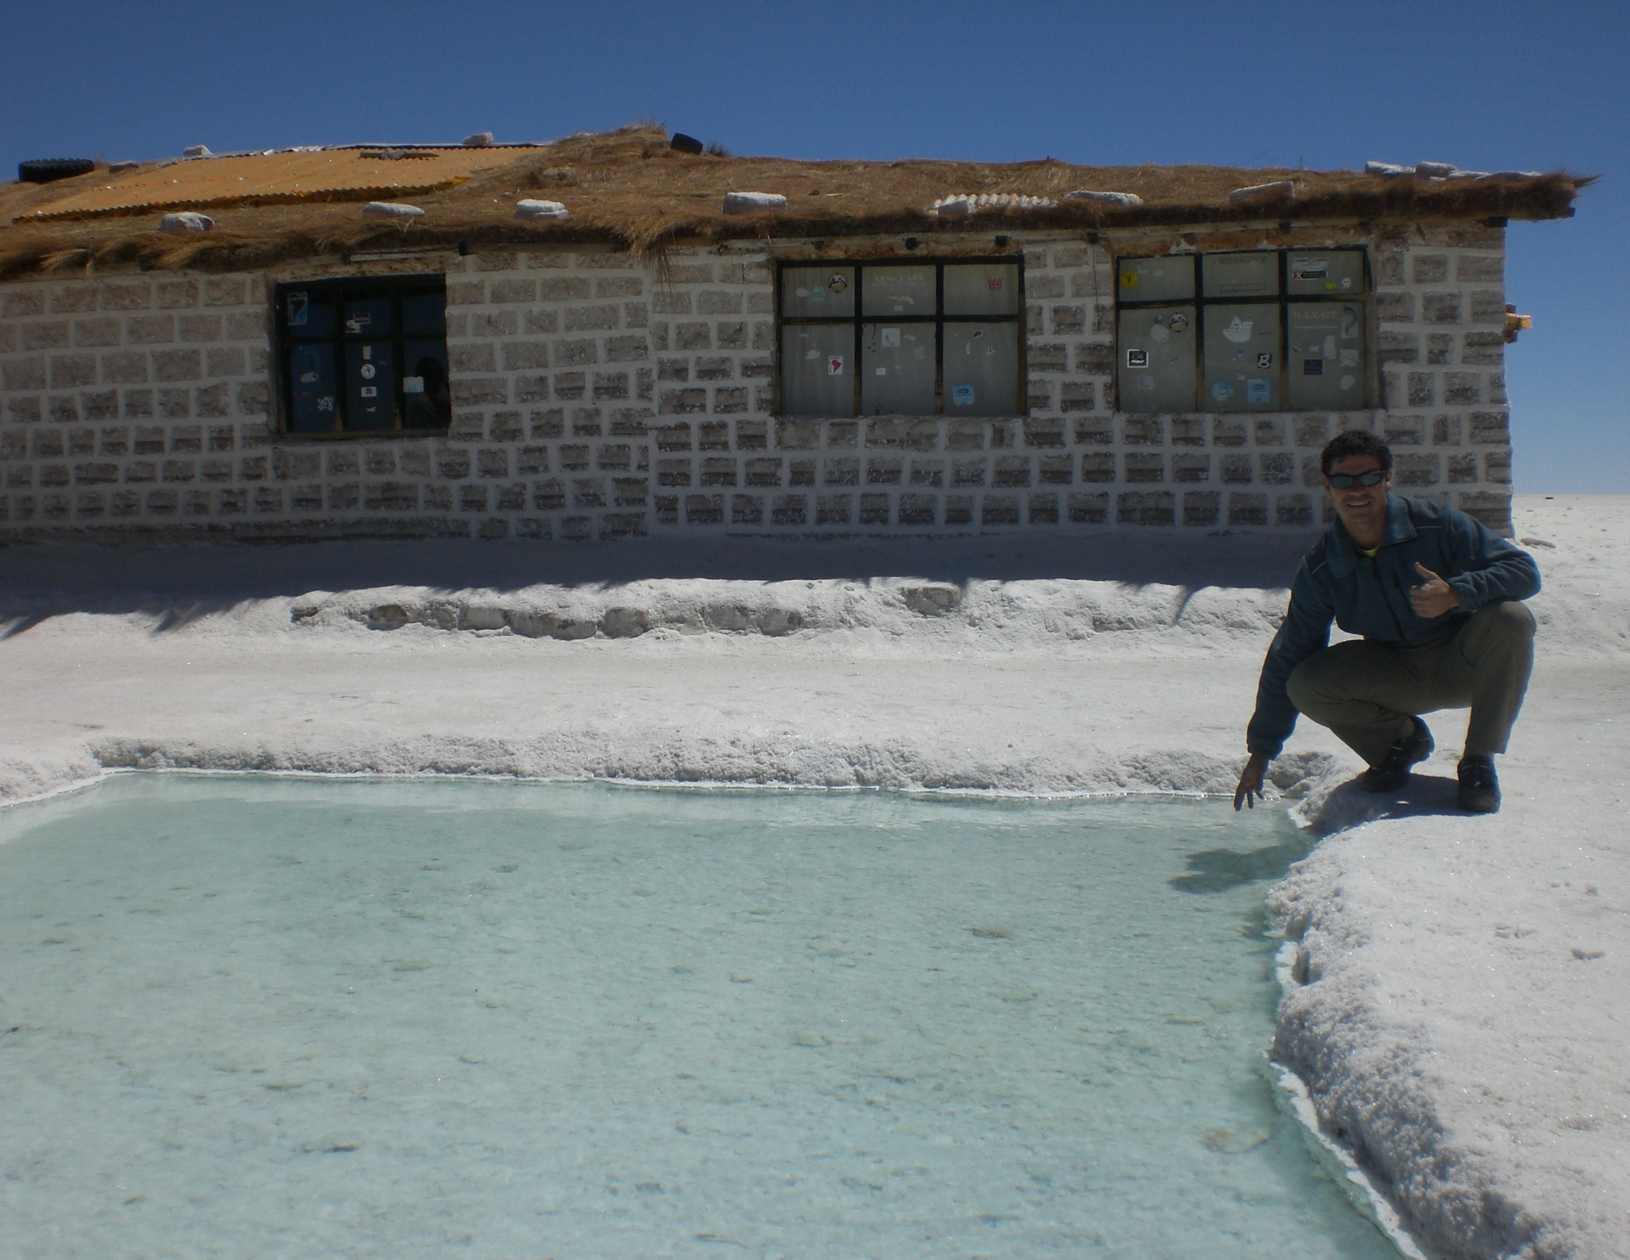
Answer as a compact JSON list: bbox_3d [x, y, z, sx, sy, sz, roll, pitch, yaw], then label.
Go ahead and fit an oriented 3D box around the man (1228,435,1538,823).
[{"bbox_3d":[1.494,-0.030,4.800,0.770,0.970,0.690,2,4,20],"label":"man"}]

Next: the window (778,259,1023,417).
[{"bbox_3d":[0.608,-2.073,13.200,1.780,1.120,0.100,1,4,13],"label":"window"}]

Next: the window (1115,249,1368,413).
[{"bbox_3d":[2.933,-2.057,12.750,1.740,1.120,0.100,1,4,13],"label":"window"}]

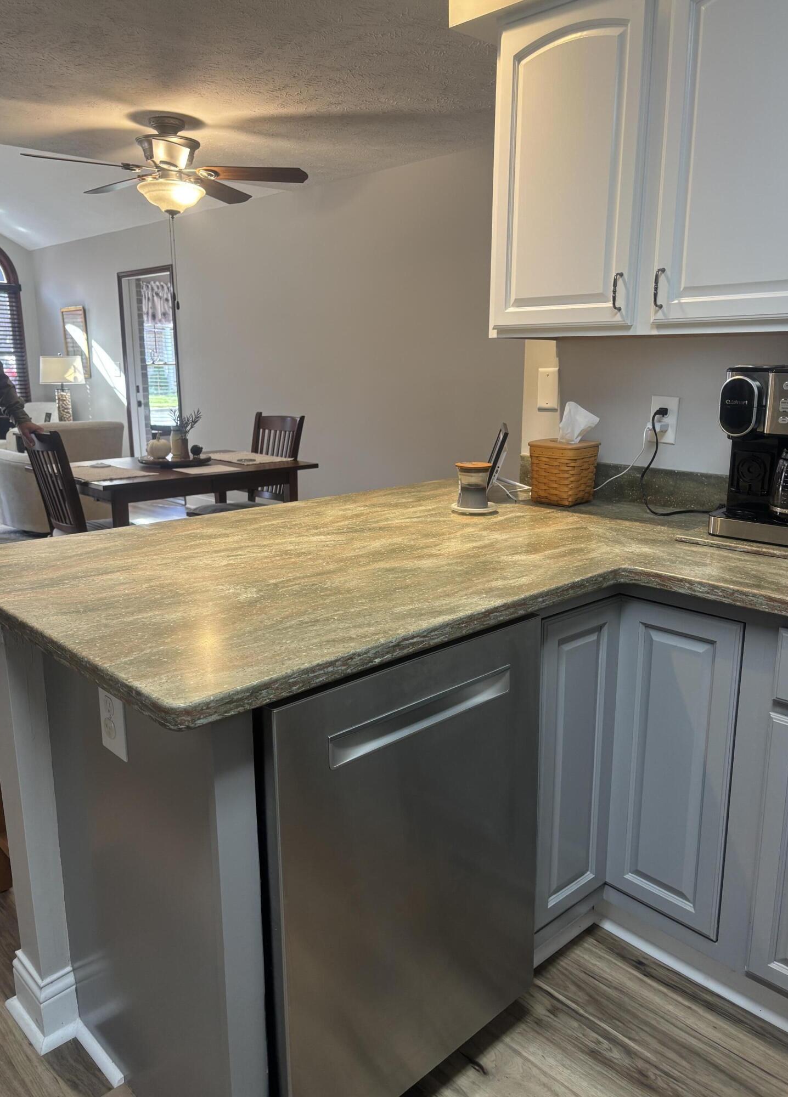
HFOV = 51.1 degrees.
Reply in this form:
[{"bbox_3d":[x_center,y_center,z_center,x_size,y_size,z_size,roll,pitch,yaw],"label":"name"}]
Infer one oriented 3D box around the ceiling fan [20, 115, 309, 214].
[{"bbox_3d":[-1.087,-1.839,3.992,1.310,0.430,1.270,4,14,18],"label":"ceiling fan"}]

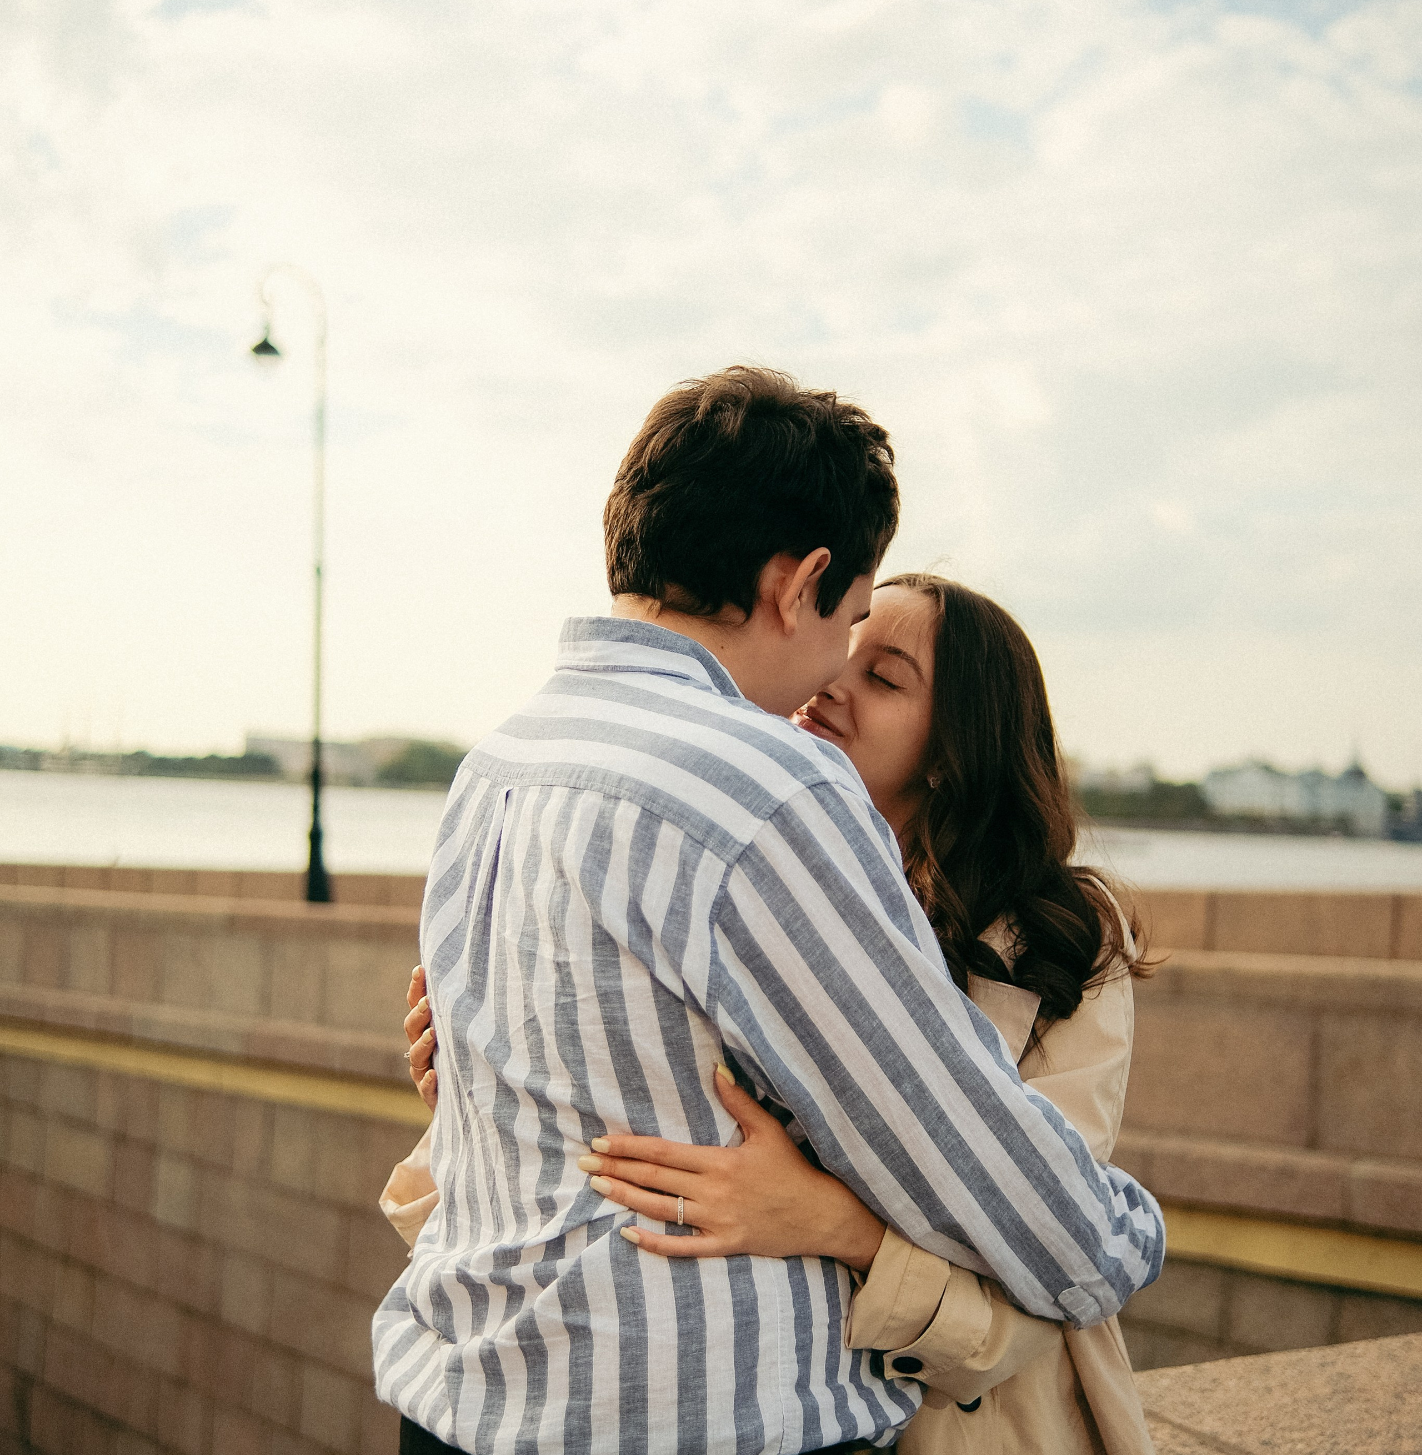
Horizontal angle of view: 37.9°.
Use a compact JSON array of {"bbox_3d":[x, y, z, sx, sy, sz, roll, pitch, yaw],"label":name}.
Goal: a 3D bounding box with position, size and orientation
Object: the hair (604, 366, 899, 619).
[{"bbox_3d":[0.032,-0.169,1.489,0.219,0.189,0.189,17,-11,-41],"label":"hair"}]

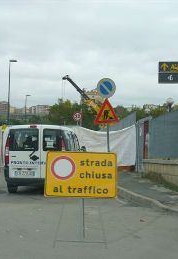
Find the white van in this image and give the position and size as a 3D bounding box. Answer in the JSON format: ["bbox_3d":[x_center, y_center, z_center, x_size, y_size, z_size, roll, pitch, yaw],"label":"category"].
[{"bbox_3d":[-1.147,0.884,14.607,1.720,1.820,4.200,0,-2,8],"label":"white van"}]

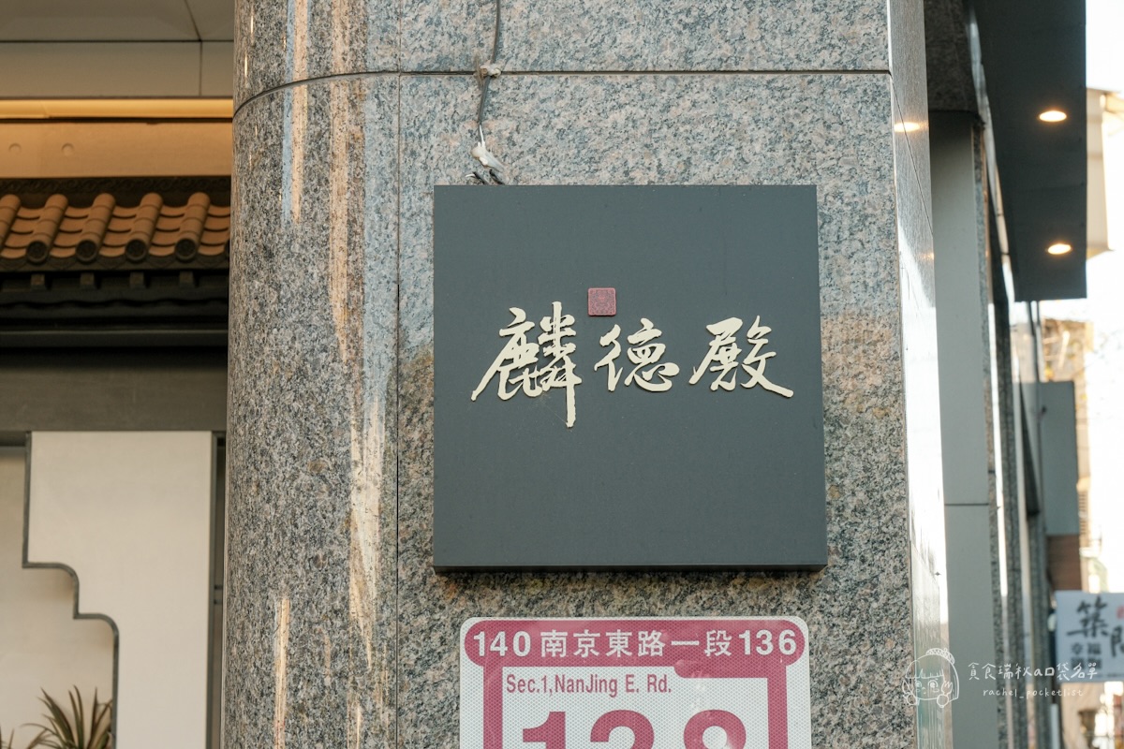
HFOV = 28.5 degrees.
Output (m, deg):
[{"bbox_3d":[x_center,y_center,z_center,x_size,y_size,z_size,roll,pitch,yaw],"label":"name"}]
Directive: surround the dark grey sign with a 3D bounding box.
[{"bbox_3d":[0.075,0.004,2.576,0.446,0.444,0.073,0,-11,-1],"label":"dark grey sign"}]

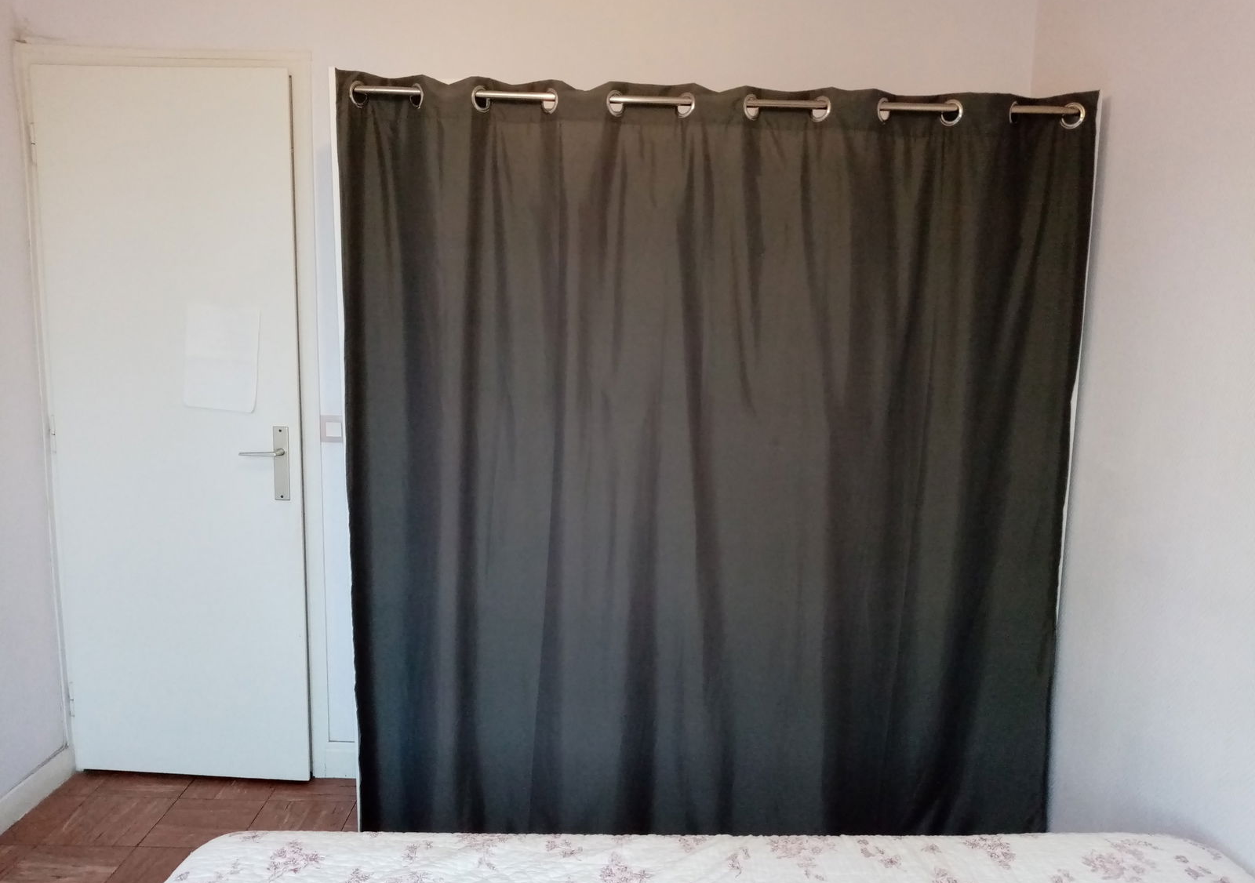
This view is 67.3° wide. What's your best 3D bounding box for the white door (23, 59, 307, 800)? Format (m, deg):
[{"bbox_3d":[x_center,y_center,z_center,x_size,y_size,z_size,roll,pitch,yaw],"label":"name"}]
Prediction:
[{"bbox_3d":[-1.297,-0.004,2.735,0.720,2.060,0.050,2,8,3],"label":"white door"}]

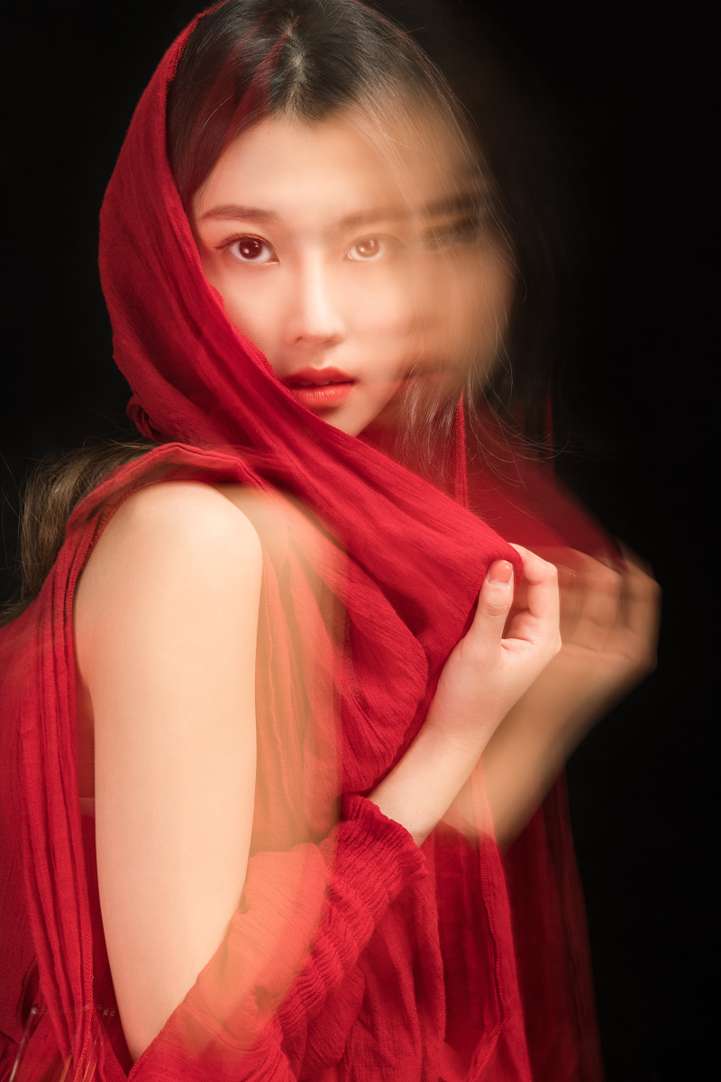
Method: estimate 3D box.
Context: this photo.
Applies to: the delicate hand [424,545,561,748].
[{"bbox_3d":[0.075,0.061,1.115,0.056,0.119,0.078,23,-2,-12],"label":"delicate hand"}]

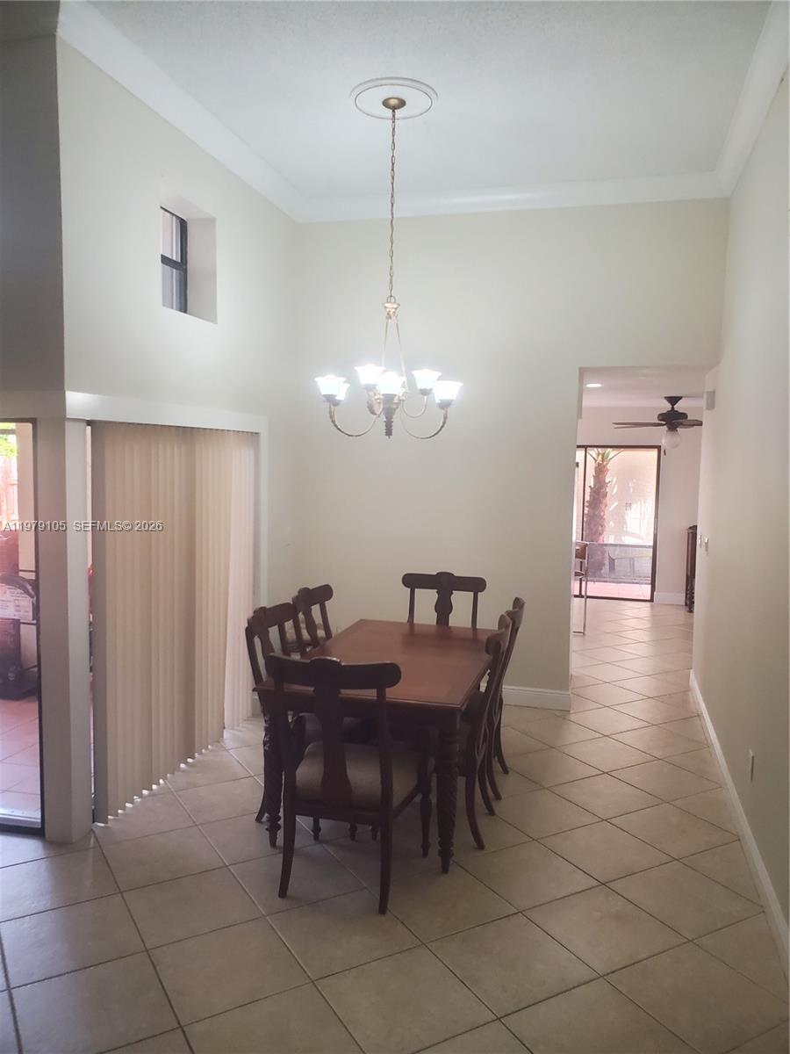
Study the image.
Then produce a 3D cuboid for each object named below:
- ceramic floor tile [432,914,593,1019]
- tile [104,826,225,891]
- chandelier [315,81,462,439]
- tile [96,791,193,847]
[{"bbox_3d":[0.417,1.566,2.852,0.449,0.010,0.449,-2,5,-30],"label":"ceramic floor tile"},{"bbox_3d":[-1.052,1.500,3.612,0.448,0.010,0.448,-2,5,-30],"label":"tile"},{"bbox_3d":[-0.019,-1.360,4.232,0.802,1.762,0.802,1,5,0],"label":"chandelier"},{"bbox_3d":[-1.275,1.465,4.001,0.452,0.010,0.452,-2,6,-30],"label":"tile"}]

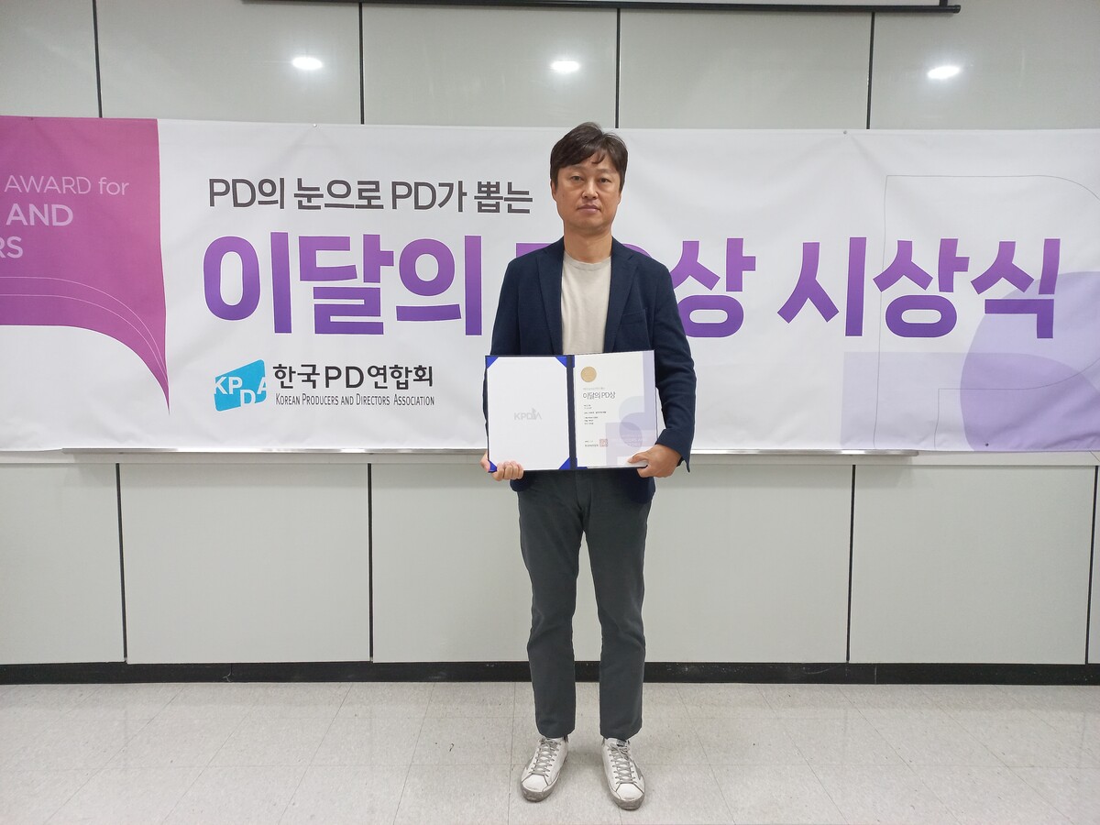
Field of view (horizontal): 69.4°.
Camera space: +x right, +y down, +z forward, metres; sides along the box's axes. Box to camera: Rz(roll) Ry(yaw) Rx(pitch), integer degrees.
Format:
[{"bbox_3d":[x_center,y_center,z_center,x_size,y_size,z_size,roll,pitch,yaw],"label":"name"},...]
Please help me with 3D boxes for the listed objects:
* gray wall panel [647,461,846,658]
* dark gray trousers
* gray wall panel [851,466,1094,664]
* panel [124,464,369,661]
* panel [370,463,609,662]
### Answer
[{"bbox_3d":[0.671,0.562,2.949,0.881,0.744,0.030,0,5,-1],"label":"gray wall panel"},{"bbox_3d":[0.095,0.525,2.319,0.390,0.910,0.260,1,5,3],"label":"dark gray trousers"},{"bbox_3d":[1.564,0.567,2.963,0.881,0.744,0.030,0,5,-1],"label":"gray wall panel"},{"bbox_3d":[-1.114,0.553,2.921,0.881,0.744,0.030,0,5,-1],"label":"panel"},{"bbox_3d":[-0.221,0.557,2.935,0.881,0.744,0.030,0,5,-1],"label":"panel"}]

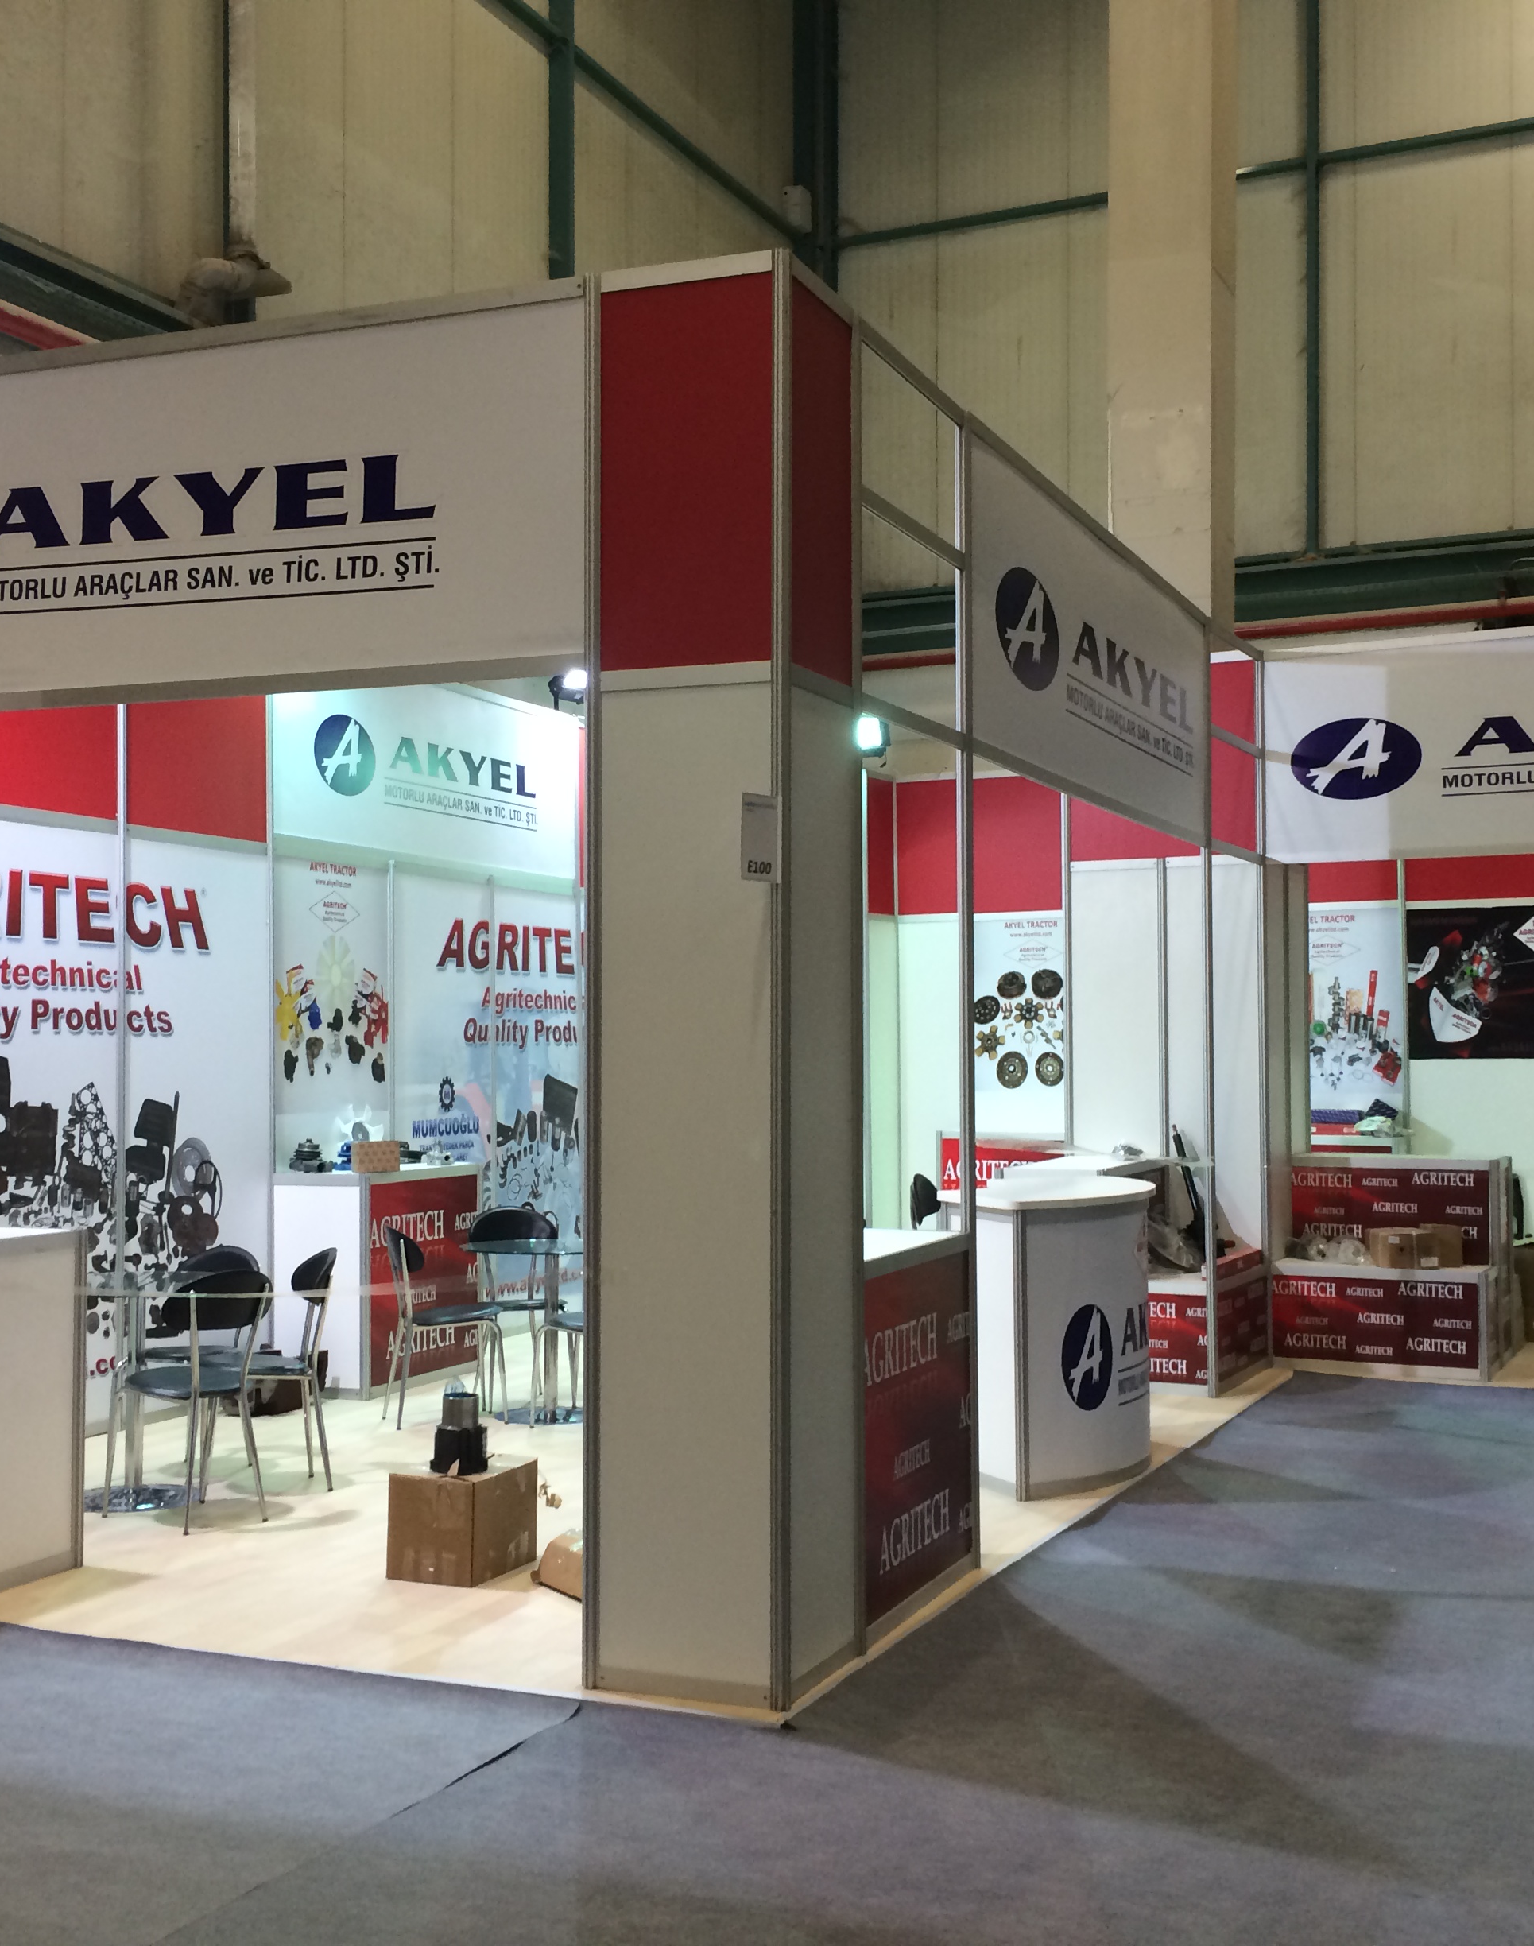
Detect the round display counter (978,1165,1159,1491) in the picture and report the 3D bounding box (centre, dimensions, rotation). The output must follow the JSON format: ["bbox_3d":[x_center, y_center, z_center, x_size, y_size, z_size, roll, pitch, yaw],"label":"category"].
[{"bbox_3d":[1.092,1.322,8.407,0.700,1.010,1.450,-1,-2,23],"label":"round display counter"}]

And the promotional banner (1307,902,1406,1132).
[{"bbox_3d":[3.703,0.328,14.588,0.840,1.480,0.030,-1,-2,23],"label":"promotional banner"}]

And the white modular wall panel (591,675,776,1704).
[{"bbox_3d":[-0.196,0.510,5.466,0.490,2.460,0.050,-1,-2,23],"label":"white modular wall panel"}]

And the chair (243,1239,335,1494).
[{"bbox_3d":[-1.767,1.399,7.903,0.460,0.820,0.410,1,-2,-29],"label":"chair"}]

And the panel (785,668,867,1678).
[{"bbox_3d":[0.130,0.516,5.548,0.040,2.430,0.480,-1,-2,23],"label":"panel"}]

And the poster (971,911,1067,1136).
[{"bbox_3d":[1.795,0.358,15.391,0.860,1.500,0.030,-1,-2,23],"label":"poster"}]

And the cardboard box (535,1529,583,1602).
[{"bbox_3d":[-0.469,1.699,6.553,0.270,0.160,0.430,1,-2,-24],"label":"cardboard box"}]

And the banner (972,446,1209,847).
[{"bbox_3d":[1.294,-1.119,8.385,0.040,1.000,3.500,-1,-2,23],"label":"banner"}]

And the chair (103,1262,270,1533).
[{"bbox_3d":[-1.901,1.384,7.420,0.460,0.820,0.410,-1,-2,42],"label":"chair"}]

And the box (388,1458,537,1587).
[{"bbox_3d":[-0.903,1.628,6.733,0.290,0.310,0.380,-1,-2,23],"label":"box"}]

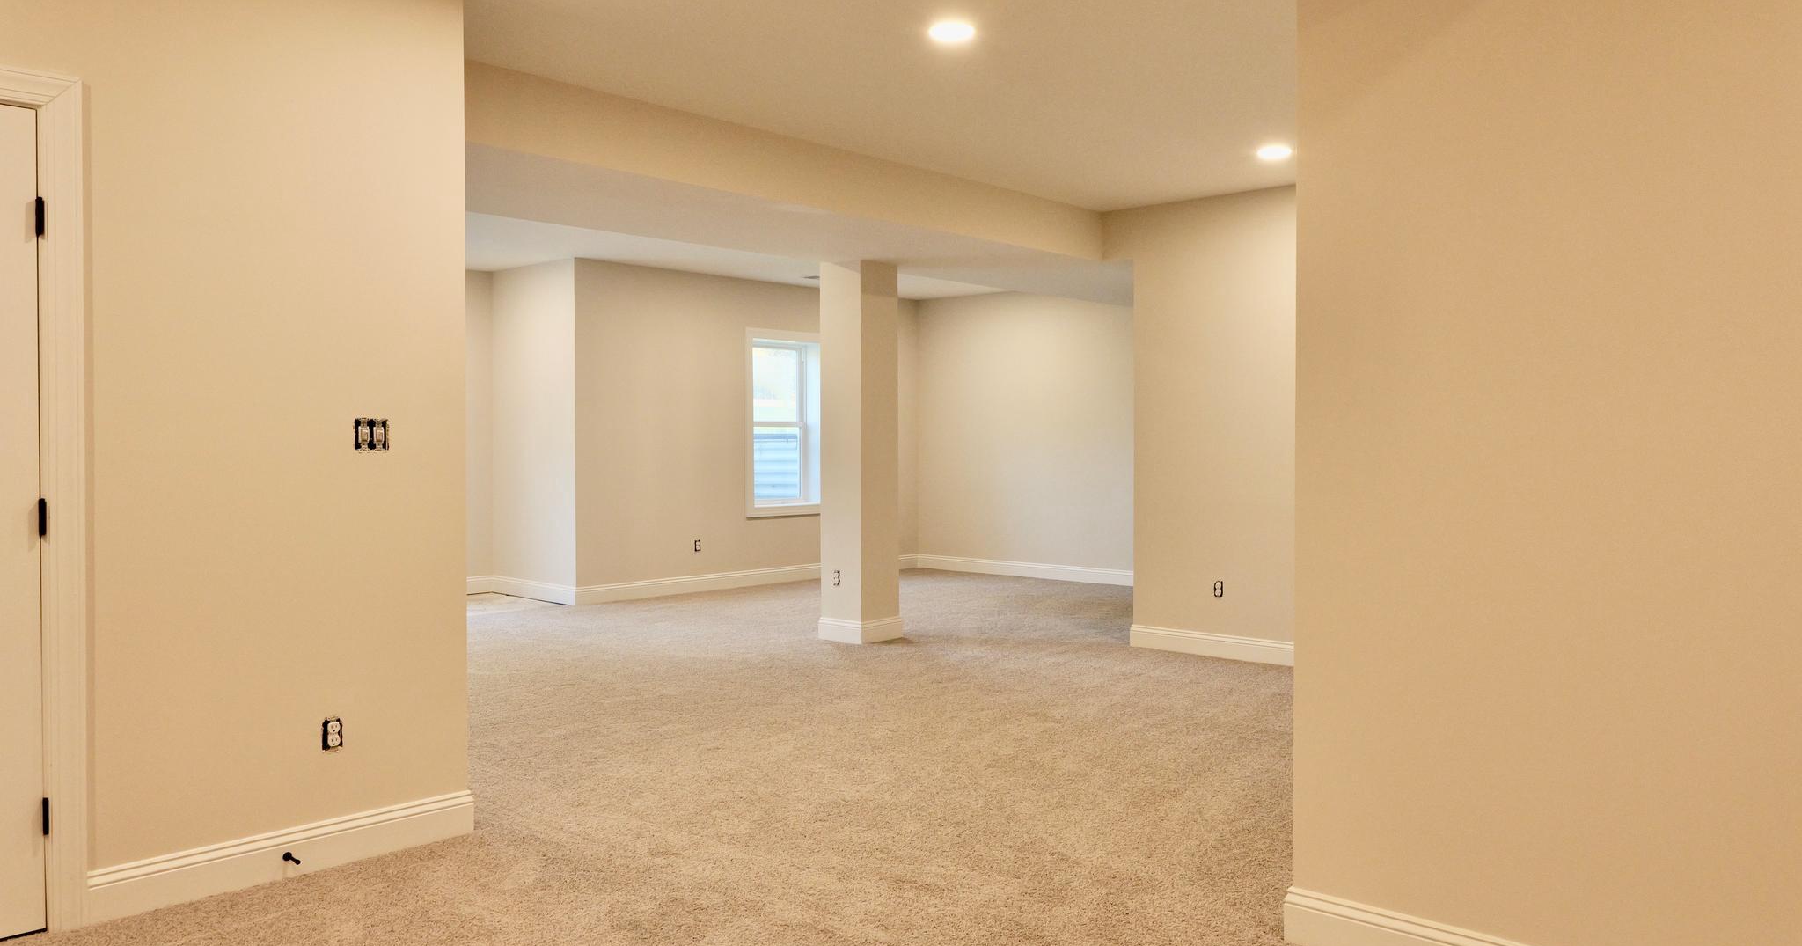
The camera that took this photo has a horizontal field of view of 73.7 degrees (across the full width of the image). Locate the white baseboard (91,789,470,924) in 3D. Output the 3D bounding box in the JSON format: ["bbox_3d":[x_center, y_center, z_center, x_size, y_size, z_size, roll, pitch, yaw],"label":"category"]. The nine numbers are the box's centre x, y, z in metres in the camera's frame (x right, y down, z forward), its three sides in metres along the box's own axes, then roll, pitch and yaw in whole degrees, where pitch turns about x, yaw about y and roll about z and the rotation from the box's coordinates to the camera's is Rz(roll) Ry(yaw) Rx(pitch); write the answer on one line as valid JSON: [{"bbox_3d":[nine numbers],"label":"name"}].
[{"bbox_3d":[-1.717,1.077,3.432,0.020,0.136,1.031,1,2,44],"label":"white baseboard"}]

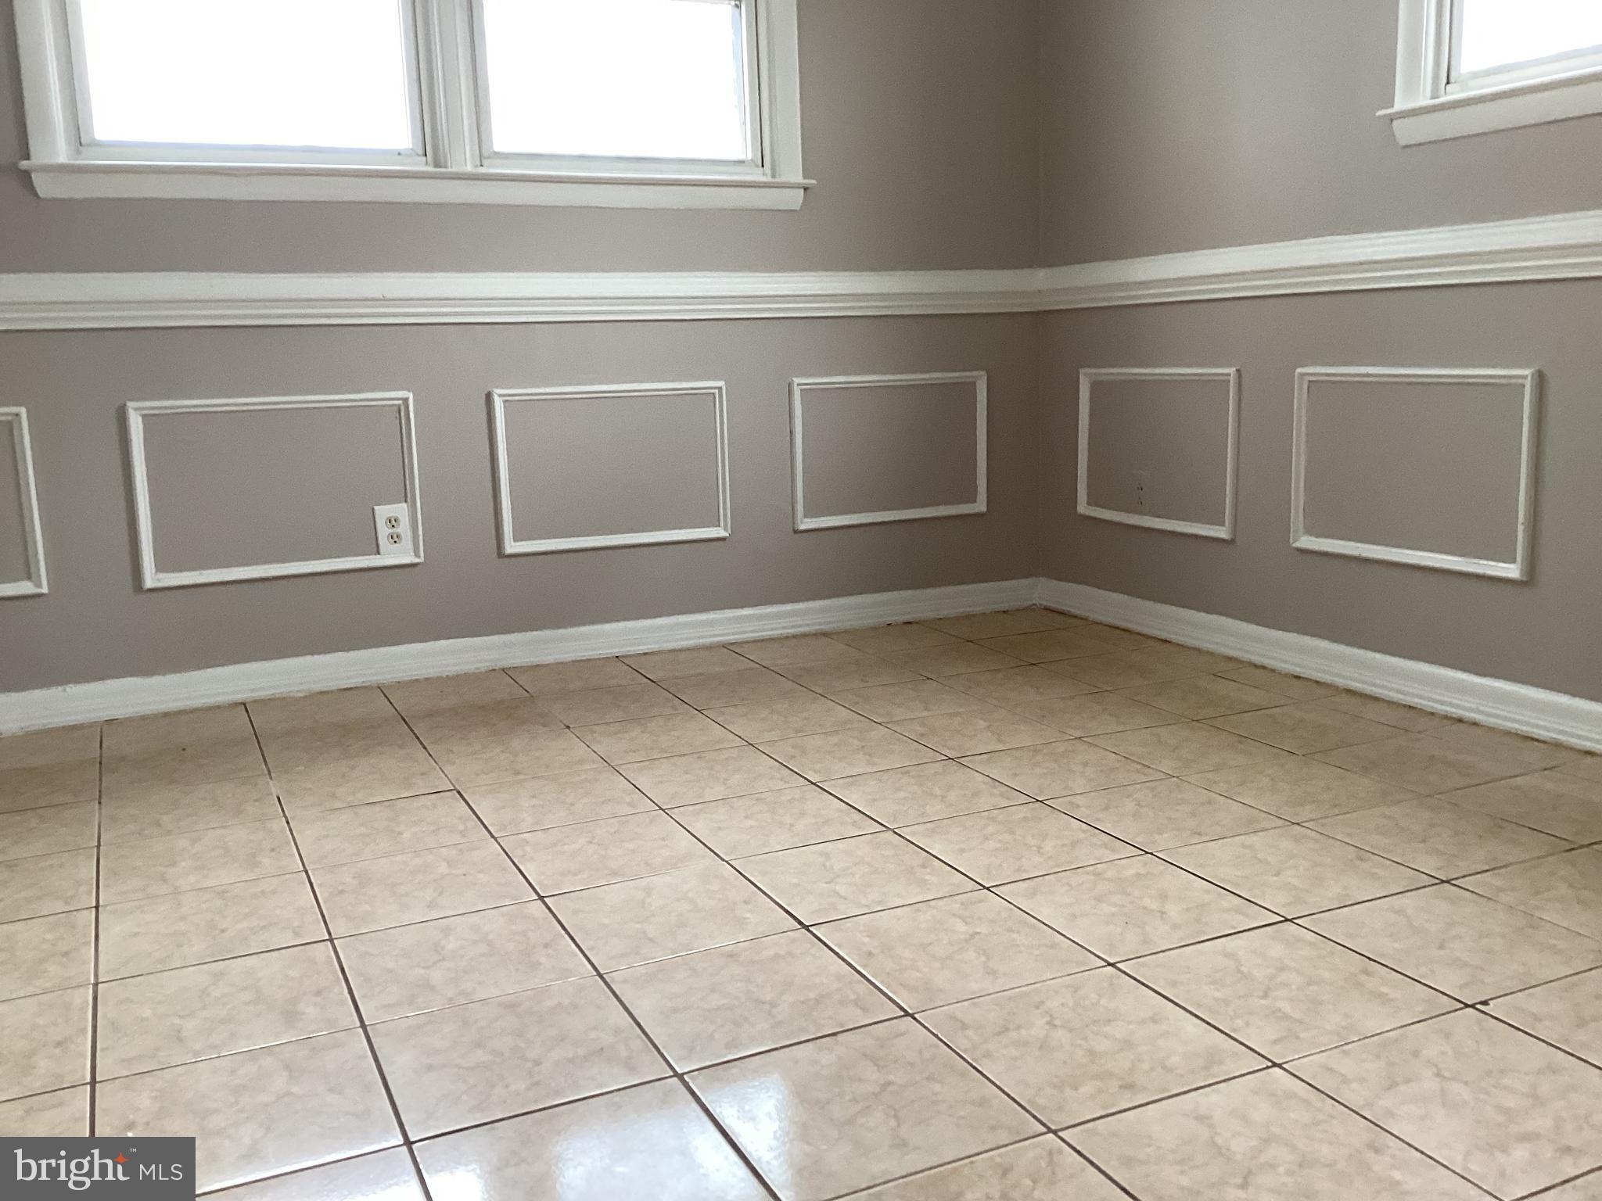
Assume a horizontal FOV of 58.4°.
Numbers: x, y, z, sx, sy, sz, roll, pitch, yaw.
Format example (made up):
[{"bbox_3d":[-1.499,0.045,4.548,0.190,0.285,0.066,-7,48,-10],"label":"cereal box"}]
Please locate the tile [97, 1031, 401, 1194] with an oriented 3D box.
[{"bbox_3d":[-0.615,0.569,1.582,0.297,0.010,0.297,-6,11,-24],"label":"tile"}]

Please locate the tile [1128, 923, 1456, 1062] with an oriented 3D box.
[{"bbox_3d":[0.611,0.490,1.811,0.297,0.010,0.297,-6,11,-24],"label":"tile"}]

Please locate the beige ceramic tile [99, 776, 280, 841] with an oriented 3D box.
[{"bbox_3d":[-1.133,0.391,2.674,0.301,0.012,0.301,-6,11,-24],"label":"beige ceramic tile"}]

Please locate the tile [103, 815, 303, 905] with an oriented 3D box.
[{"bbox_3d":[-1.004,0.436,2.402,0.301,0.012,0.301,-6,11,-24],"label":"tile"}]

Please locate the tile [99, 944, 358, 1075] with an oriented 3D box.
[{"bbox_3d":[-0.746,0.526,1.859,0.301,0.012,0.301,-6,11,-24],"label":"tile"}]

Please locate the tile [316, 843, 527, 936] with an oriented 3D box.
[{"bbox_3d":[-0.600,0.450,2.256,0.301,0.012,0.301,-6,11,-24],"label":"tile"}]

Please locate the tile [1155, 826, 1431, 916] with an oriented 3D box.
[{"bbox_3d":[0.757,0.415,2.207,0.297,0.010,0.297,-6,11,-24],"label":"tile"}]

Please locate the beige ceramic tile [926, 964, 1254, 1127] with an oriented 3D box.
[{"bbox_3d":[0.338,0.522,1.687,0.298,0.010,0.298,-6,11,-24],"label":"beige ceramic tile"}]

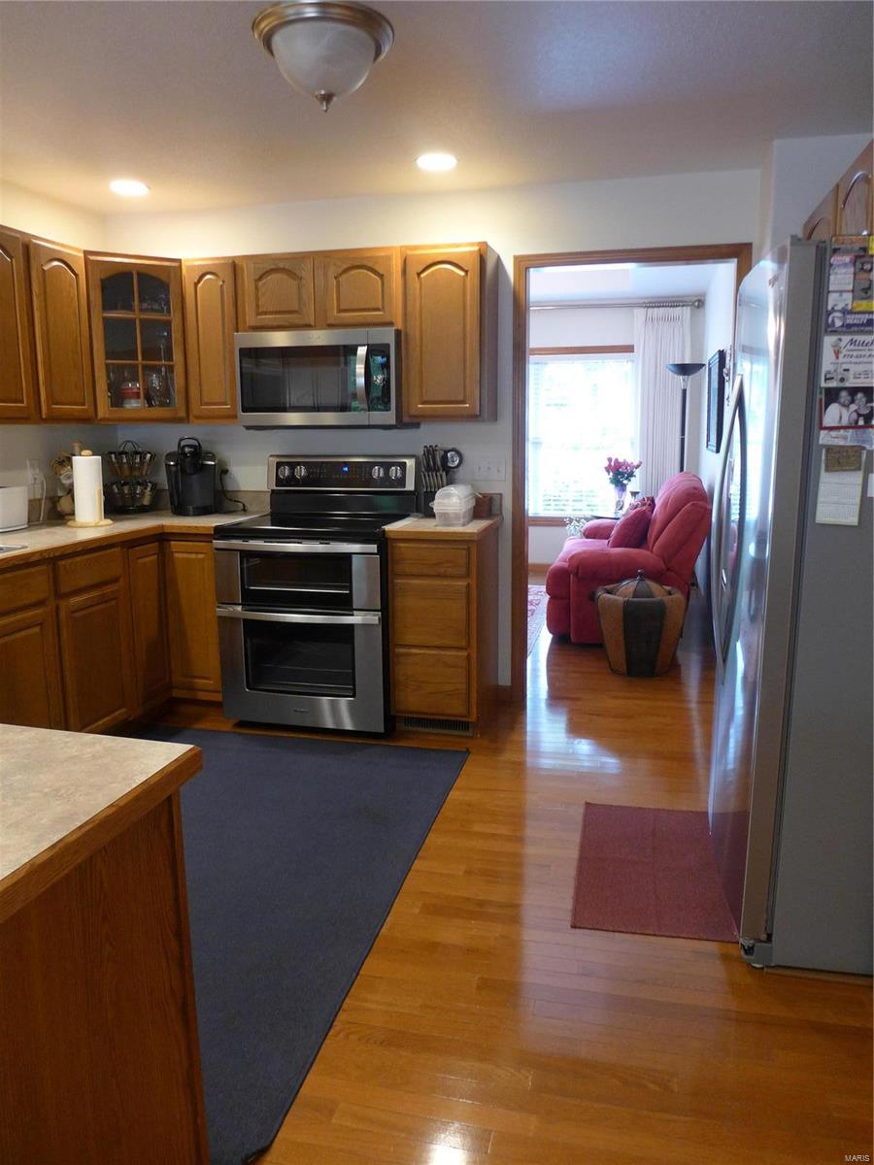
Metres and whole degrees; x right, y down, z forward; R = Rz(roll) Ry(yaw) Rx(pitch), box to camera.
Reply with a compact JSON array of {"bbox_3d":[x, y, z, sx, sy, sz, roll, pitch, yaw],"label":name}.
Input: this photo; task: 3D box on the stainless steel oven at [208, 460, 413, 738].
[{"bbox_3d":[-0.536,0.029,3.796,0.765,1.207,0.694,2,11,12],"label":"stainless steel oven"}]

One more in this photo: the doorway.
[{"bbox_3d":[0.887,-0.443,3.875,1.025,2.140,0.150,2,11,13],"label":"doorway"}]

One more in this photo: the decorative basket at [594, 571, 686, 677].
[{"bbox_3d":[1.162,0.220,4.593,0.490,0.570,0.490,2,11,13],"label":"decorative basket"}]

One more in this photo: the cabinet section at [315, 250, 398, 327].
[{"bbox_3d":[-0.310,-1.319,3.705,0.386,0.331,0.335,2,11,13],"label":"cabinet section"}]

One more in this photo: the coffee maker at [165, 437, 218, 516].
[{"bbox_3d":[-1.239,-0.528,4.083,0.245,0.365,0.285,-3,11,-12],"label":"coffee maker"}]

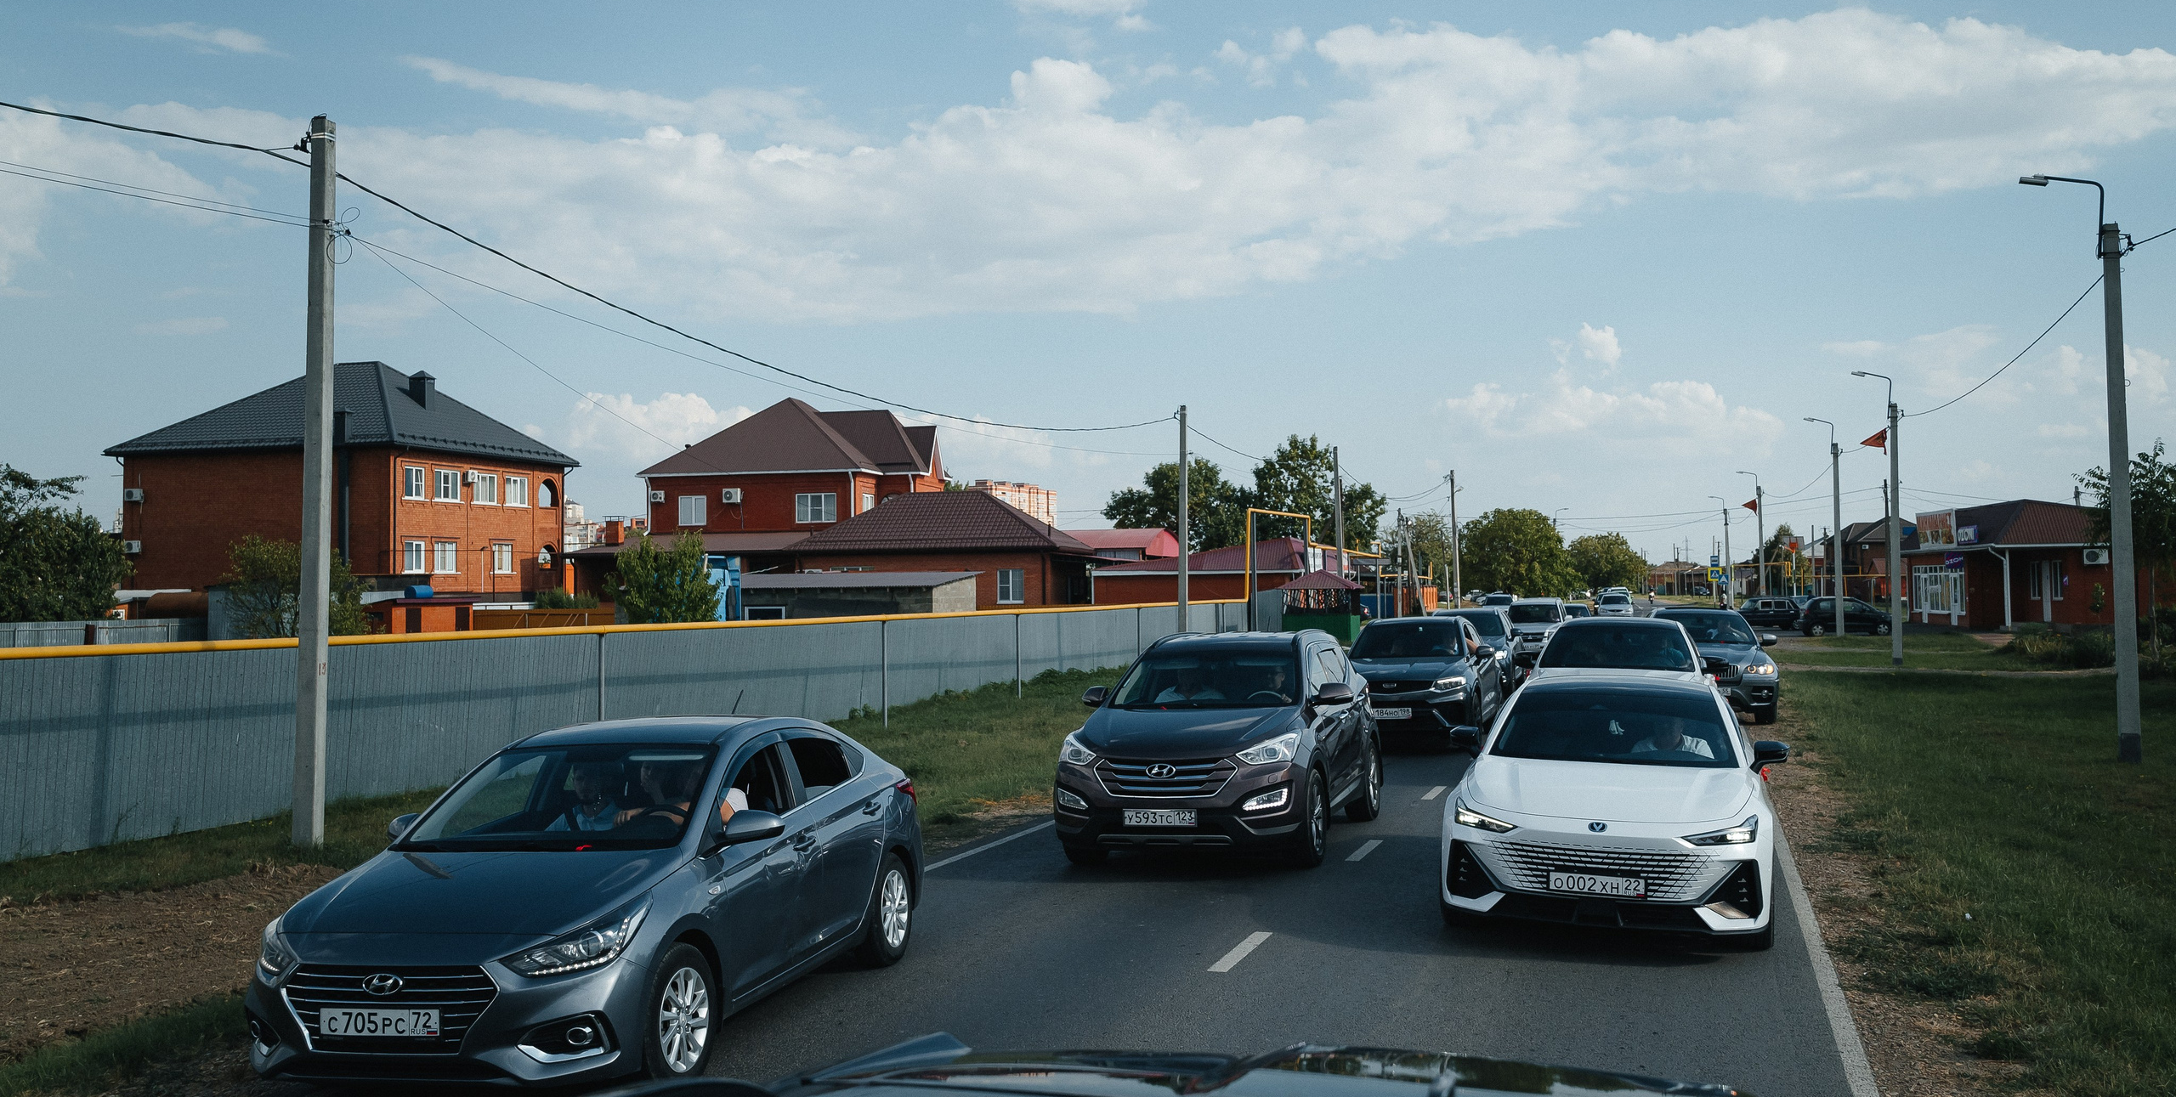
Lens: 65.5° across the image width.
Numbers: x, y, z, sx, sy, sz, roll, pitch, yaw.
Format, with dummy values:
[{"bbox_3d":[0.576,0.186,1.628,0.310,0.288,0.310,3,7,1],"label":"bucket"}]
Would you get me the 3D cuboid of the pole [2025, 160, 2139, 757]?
[{"bbox_3d":[12.658,-1.041,21.631,1.300,7.450,0.300,-1,-1,19],"label":"pole"}]

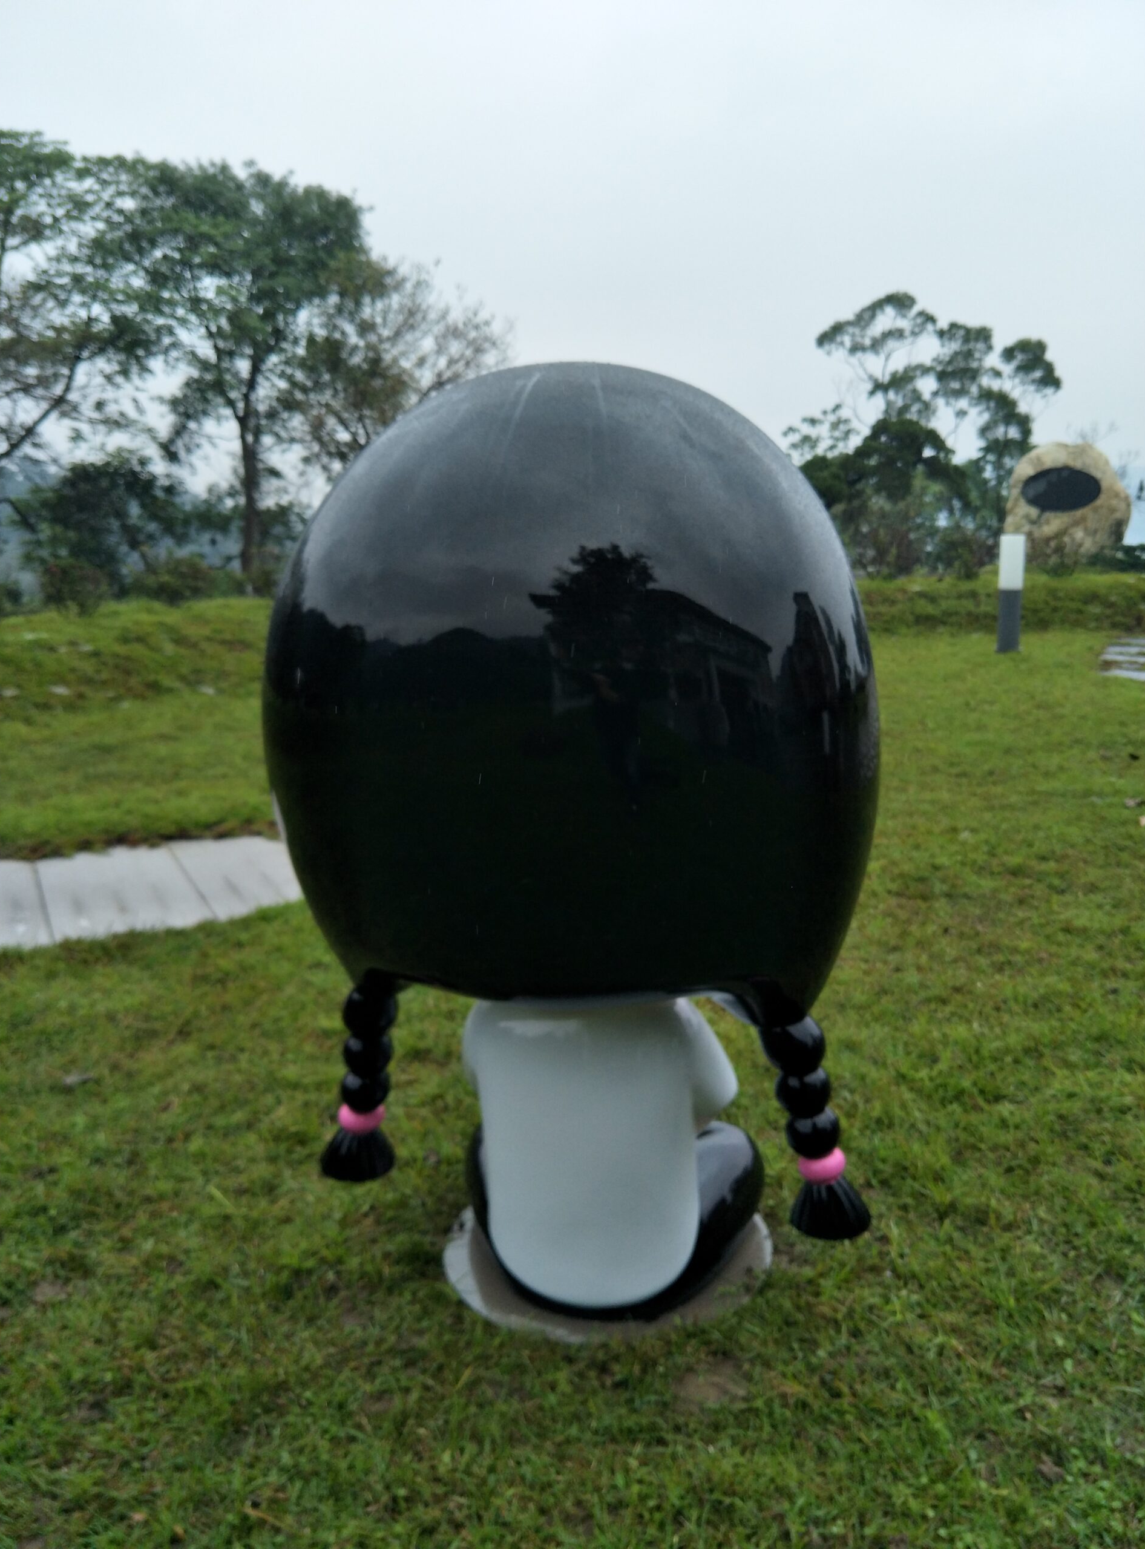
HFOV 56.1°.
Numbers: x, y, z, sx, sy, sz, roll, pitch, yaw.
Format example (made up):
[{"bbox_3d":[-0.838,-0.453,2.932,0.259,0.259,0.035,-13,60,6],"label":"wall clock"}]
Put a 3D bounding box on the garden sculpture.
[{"bbox_3d":[0.016,0.143,1.786,0.937,1.538,0.956,1,17,15],"label":"garden sculpture"}]

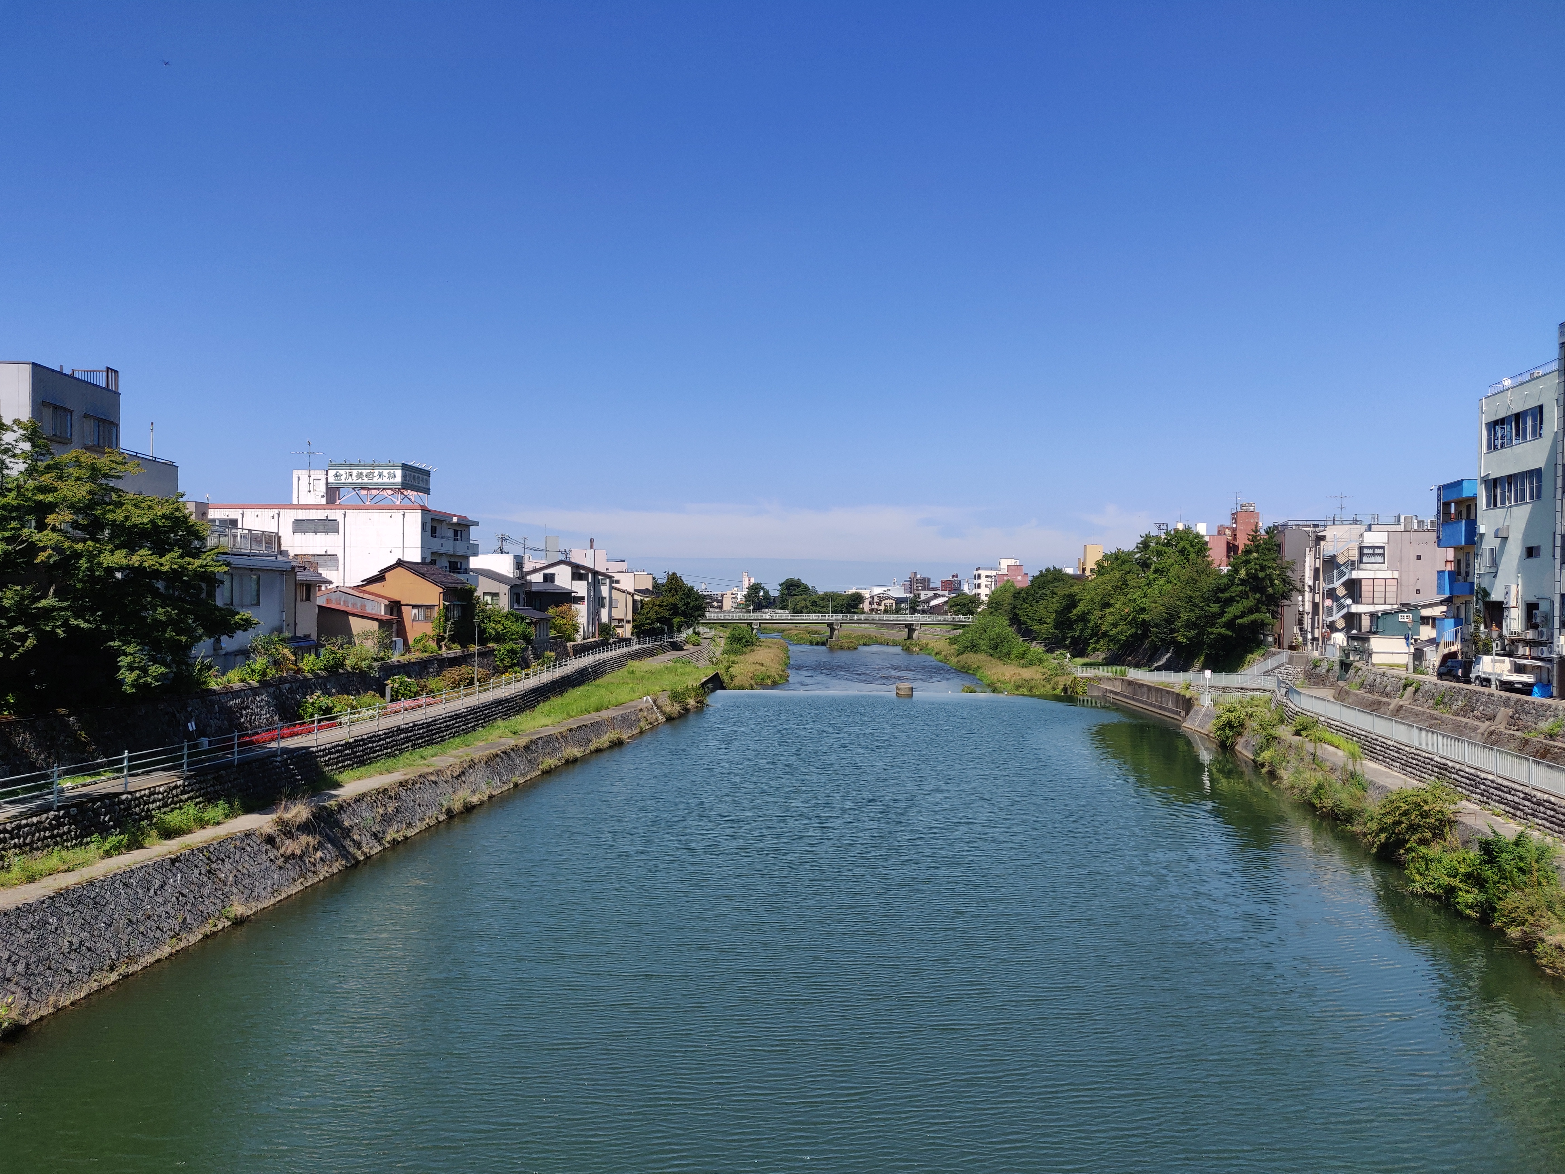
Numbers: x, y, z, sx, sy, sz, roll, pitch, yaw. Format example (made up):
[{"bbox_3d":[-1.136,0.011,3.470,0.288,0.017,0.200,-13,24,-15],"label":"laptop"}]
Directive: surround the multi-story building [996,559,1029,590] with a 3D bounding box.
[{"bbox_3d":[75.000,1.000,370.000,11.000,19.000,12.000,0,-1,0],"label":"multi-story building"}]

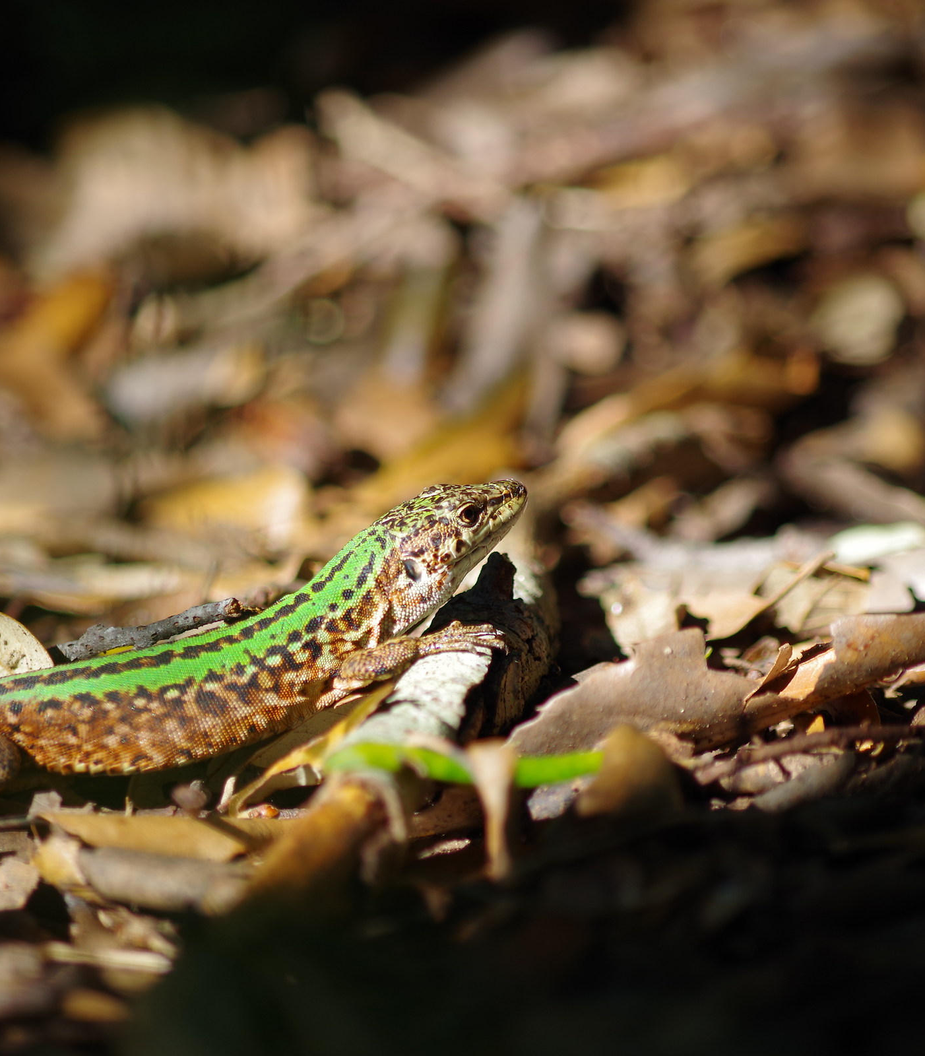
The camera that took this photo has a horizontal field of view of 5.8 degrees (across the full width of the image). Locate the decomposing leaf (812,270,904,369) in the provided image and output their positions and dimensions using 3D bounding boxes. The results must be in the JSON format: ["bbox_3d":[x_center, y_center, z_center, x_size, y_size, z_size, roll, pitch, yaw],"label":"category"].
[{"bbox_3d":[0.050,-0.026,1.156,0.012,0.014,0.004,0,-30,0],"label":"decomposing leaf"}]

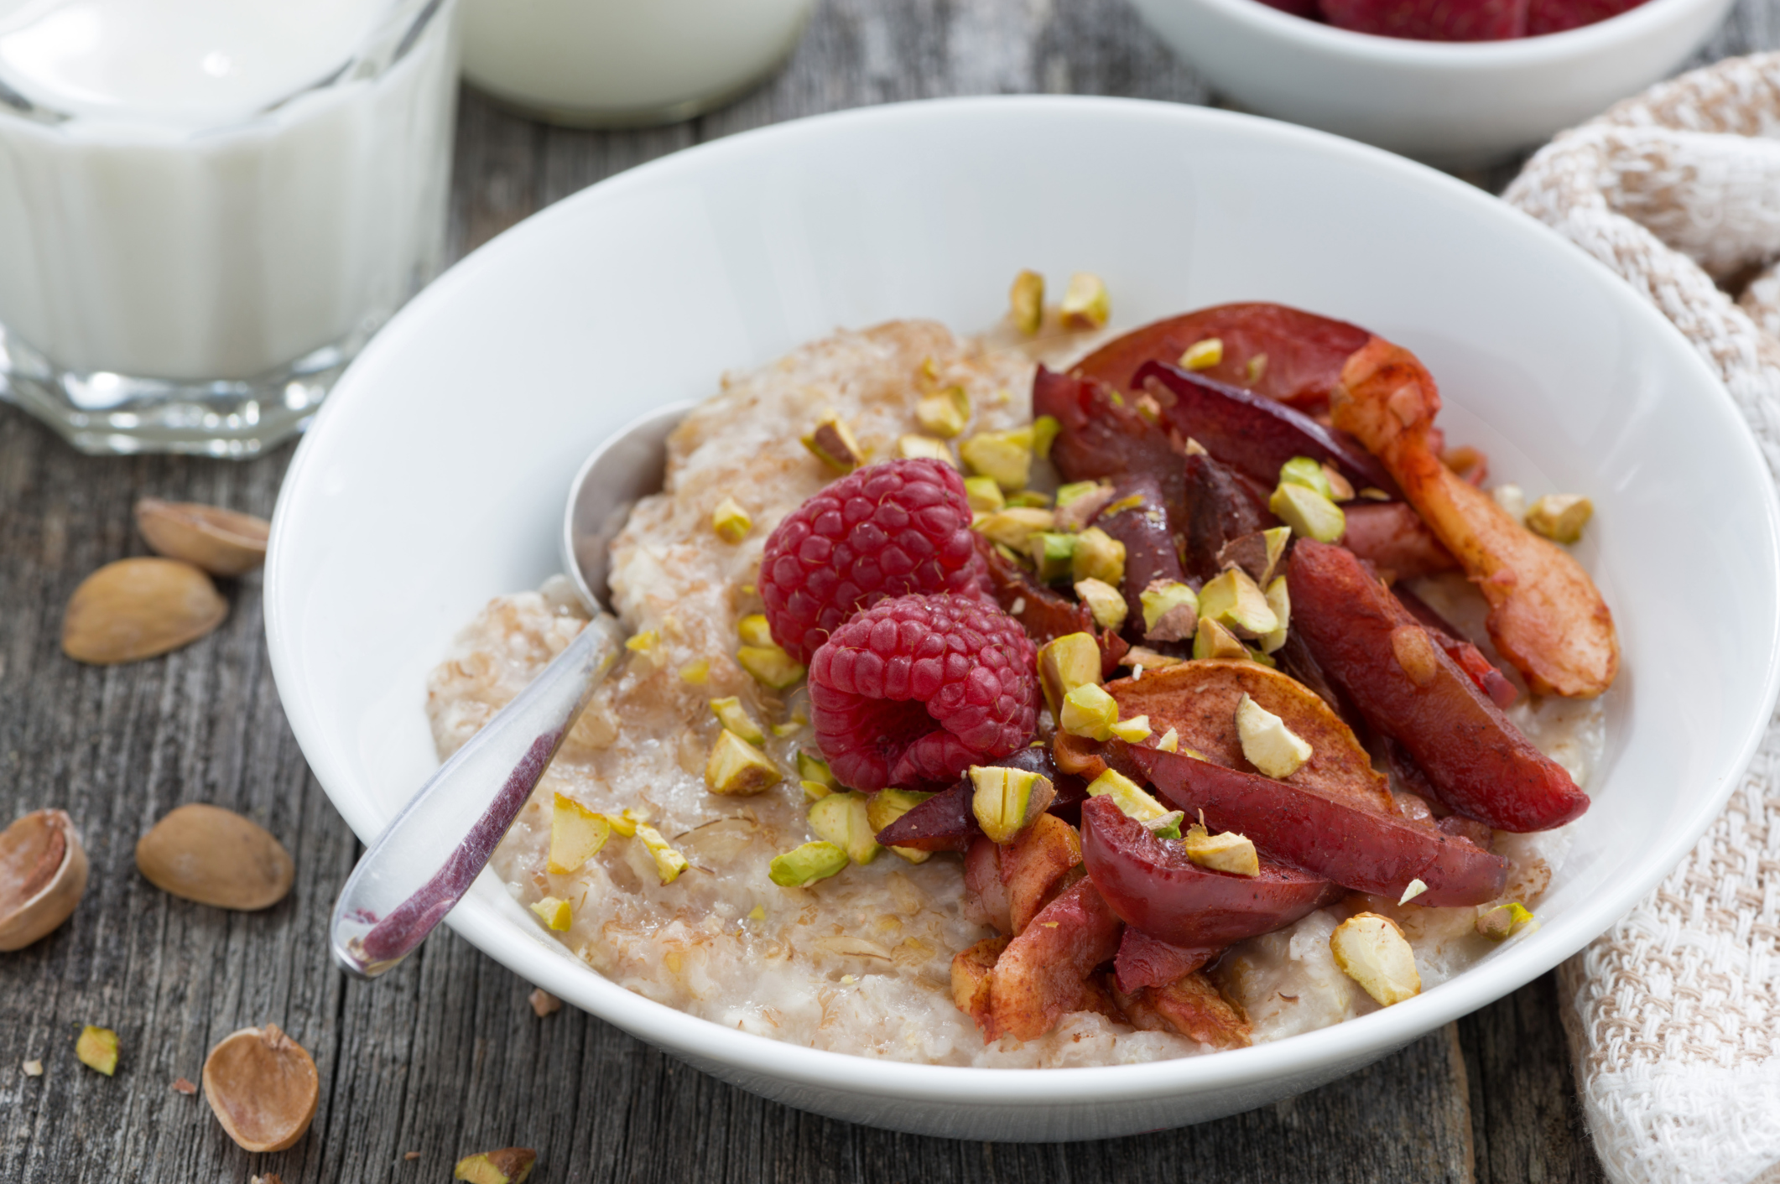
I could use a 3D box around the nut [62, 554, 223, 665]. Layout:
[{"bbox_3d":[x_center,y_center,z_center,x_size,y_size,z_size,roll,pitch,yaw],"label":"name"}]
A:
[{"bbox_3d":[-0.092,0.001,0.637,0.020,0.009,0.013,-14,43,-13],"label":"nut"}]

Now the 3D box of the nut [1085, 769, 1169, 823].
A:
[{"bbox_3d":[0.025,0.021,0.548,0.009,0.004,0.004,17,45,21],"label":"nut"}]

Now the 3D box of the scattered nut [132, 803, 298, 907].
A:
[{"bbox_3d":[-0.079,0.029,0.604,0.019,0.009,0.012,13,43,16],"label":"scattered nut"}]

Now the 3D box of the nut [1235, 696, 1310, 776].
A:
[{"bbox_3d":[0.041,0.015,0.551,0.006,0.005,0.009,-30,60,-17],"label":"nut"}]

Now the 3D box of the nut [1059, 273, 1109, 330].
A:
[{"bbox_3d":[0.023,-0.035,0.622,0.006,0.006,0.005,-2,41,0],"label":"nut"}]

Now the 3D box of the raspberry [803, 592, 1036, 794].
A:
[{"bbox_3d":[0.004,0.011,0.560,0.025,0.020,0.021,-12,42,-11],"label":"raspberry"}]

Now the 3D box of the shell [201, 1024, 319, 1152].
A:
[{"bbox_3d":[-0.069,0.056,0.573,0.013,0.007,0.017,4,51,5],"label":"shell"}]

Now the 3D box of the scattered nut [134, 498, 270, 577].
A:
[{"bbox_3d":[-0.084,-0.006,0.643,0.019,0.007,0.012,7,21,11],"label":"scattered nut"}]

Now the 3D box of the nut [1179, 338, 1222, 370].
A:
[{"bbox_3d":[0.036,-0.028,0.601,0.005,0.003,0.003,-16,43,-15],"label":"nut"}]

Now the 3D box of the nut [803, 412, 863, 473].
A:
[{"bbox_3d":[-0.007,-0.017,0.601,0.007,0.006,0.005,19,45,22],"label":"nut"}]

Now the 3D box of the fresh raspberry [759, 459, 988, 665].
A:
[{"bbox_3d":[-0.002,-0.003,0.578,0.025,0.021,0.022,-16,42,-1],"label":"fresh raspberry"}]

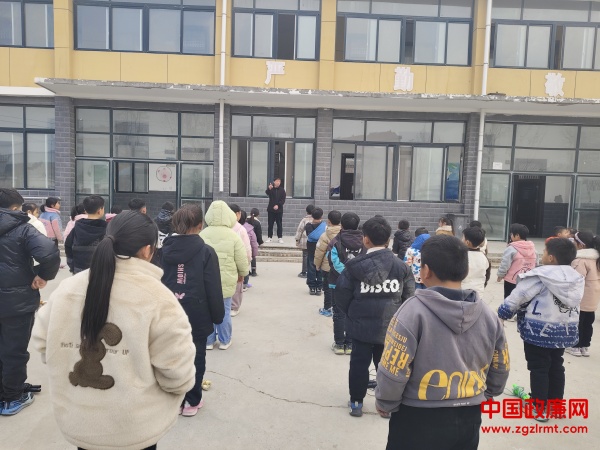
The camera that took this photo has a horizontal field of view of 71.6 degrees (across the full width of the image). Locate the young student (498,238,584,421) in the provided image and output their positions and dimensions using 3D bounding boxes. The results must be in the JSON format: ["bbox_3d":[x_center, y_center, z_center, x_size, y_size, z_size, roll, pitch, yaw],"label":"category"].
[{"bbox_3d":[1.793,0.750,3.064,0.470,1.297,0.350,1,4,-11],"label":"young student"}]

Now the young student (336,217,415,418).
[{"bbox_3d":[0.540,0.653,3.013,0.520,1.421,0.330,1,4,-5],"label":"young student"}]

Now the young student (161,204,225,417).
[{"bbox_3d":[-0.722,0.559,2.762,0.385,1.383,0.270,3,4,18],"label":"young student"}]

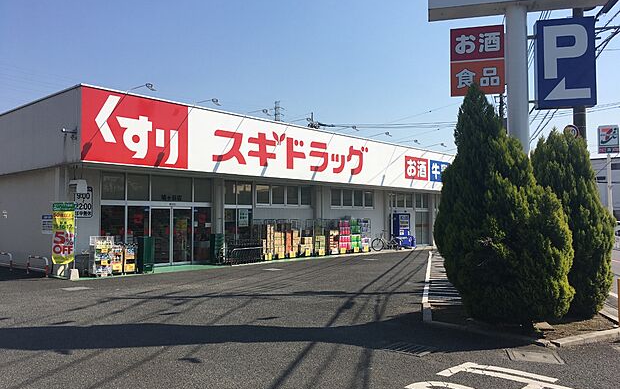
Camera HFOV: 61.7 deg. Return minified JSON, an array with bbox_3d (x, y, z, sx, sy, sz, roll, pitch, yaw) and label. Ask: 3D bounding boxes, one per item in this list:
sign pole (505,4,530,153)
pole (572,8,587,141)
[{"bbox_3d":[4.280,-0.850,10.600,0.440,5.900,0.440,-1,-3,14],"label":"sign pole"},{"bbox_3d":[6.390,-2.900,12.300,0.330,10.000,0.330,0,-3,0],"label":"pole"}]

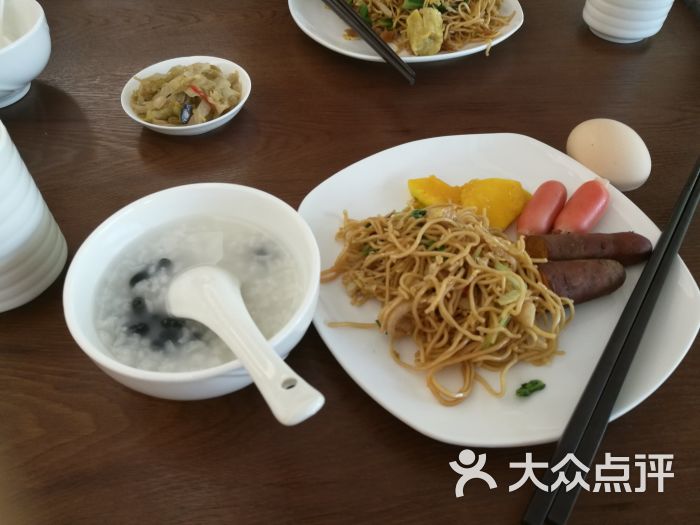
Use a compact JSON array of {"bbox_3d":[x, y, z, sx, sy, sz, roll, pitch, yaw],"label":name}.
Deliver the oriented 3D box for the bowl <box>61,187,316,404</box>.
[{"bbox_3d":[-0.073,0.019,0.277,0.117,0.053,0.117,1,51,-1],"label":"bowl"}]

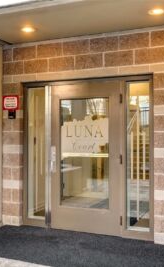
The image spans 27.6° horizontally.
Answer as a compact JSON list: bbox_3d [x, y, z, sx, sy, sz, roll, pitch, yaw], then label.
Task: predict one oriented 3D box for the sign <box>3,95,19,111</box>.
[{"bbox_3d":[-1.051,-0.454,4.901,0.285,0.217,0.014,0,0,23],"label":"sign"}]

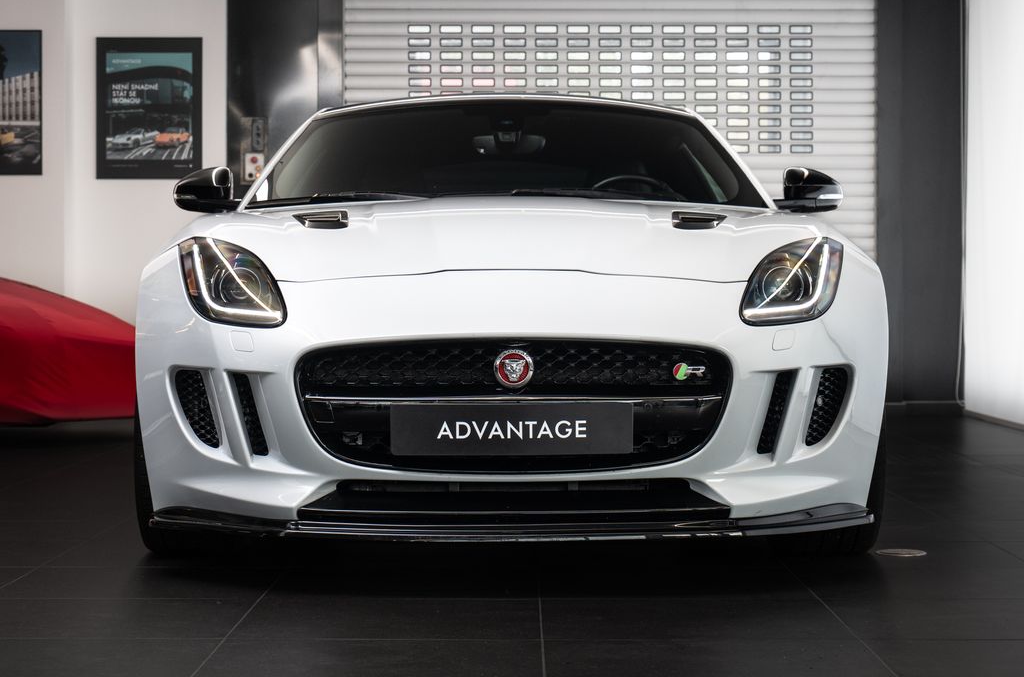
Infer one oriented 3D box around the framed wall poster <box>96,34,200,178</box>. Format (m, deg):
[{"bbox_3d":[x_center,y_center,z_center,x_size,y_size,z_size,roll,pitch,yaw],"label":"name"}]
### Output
[{"bbox_3d":[-2.057,-1.307,9.700,0.605,0.805,0.030,0,1,0],"label":"framed wall poster"}]

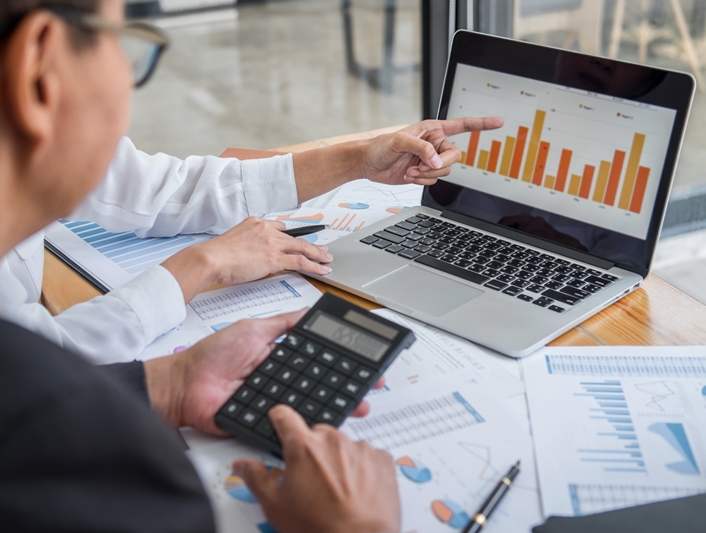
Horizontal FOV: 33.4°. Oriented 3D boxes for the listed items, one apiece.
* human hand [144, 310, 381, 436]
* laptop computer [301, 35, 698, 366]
[{"bbox_3d":[-0.078,0.094,1.018,0.195,0.062,0.108,1,40,7],"label":"human hand"},{"bbox_3d":[0.138,-0.093,1.230,0.314,0.215,0.288,21,33,40],"label":"laptop computer"}]

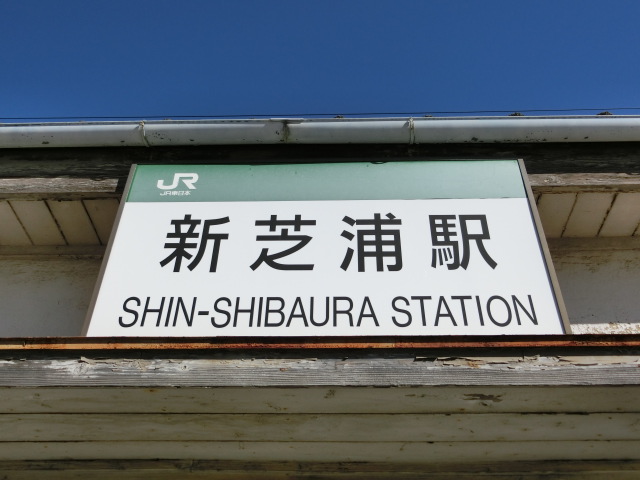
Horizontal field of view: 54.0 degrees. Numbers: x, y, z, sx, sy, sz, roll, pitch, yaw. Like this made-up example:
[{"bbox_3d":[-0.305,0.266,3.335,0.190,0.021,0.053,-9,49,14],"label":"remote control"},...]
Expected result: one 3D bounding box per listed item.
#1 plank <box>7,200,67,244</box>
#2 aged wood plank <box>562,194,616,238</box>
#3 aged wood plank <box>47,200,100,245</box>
[{"bbox_3d":[-1.327,-0.082,2.979,0.168,0.020,0.326,0,-40,2],"label":"plank"},{"bbox_3d":[1.222,-0.117,2.871,0.168,0.020,0.308,0,-40,2],"label":"aged wood plank"},{"bbox_3d":[-1.157,-0.083,2.974,0.168,0.020,0.326,0,-40,2],"label":"aged wood plank"}]

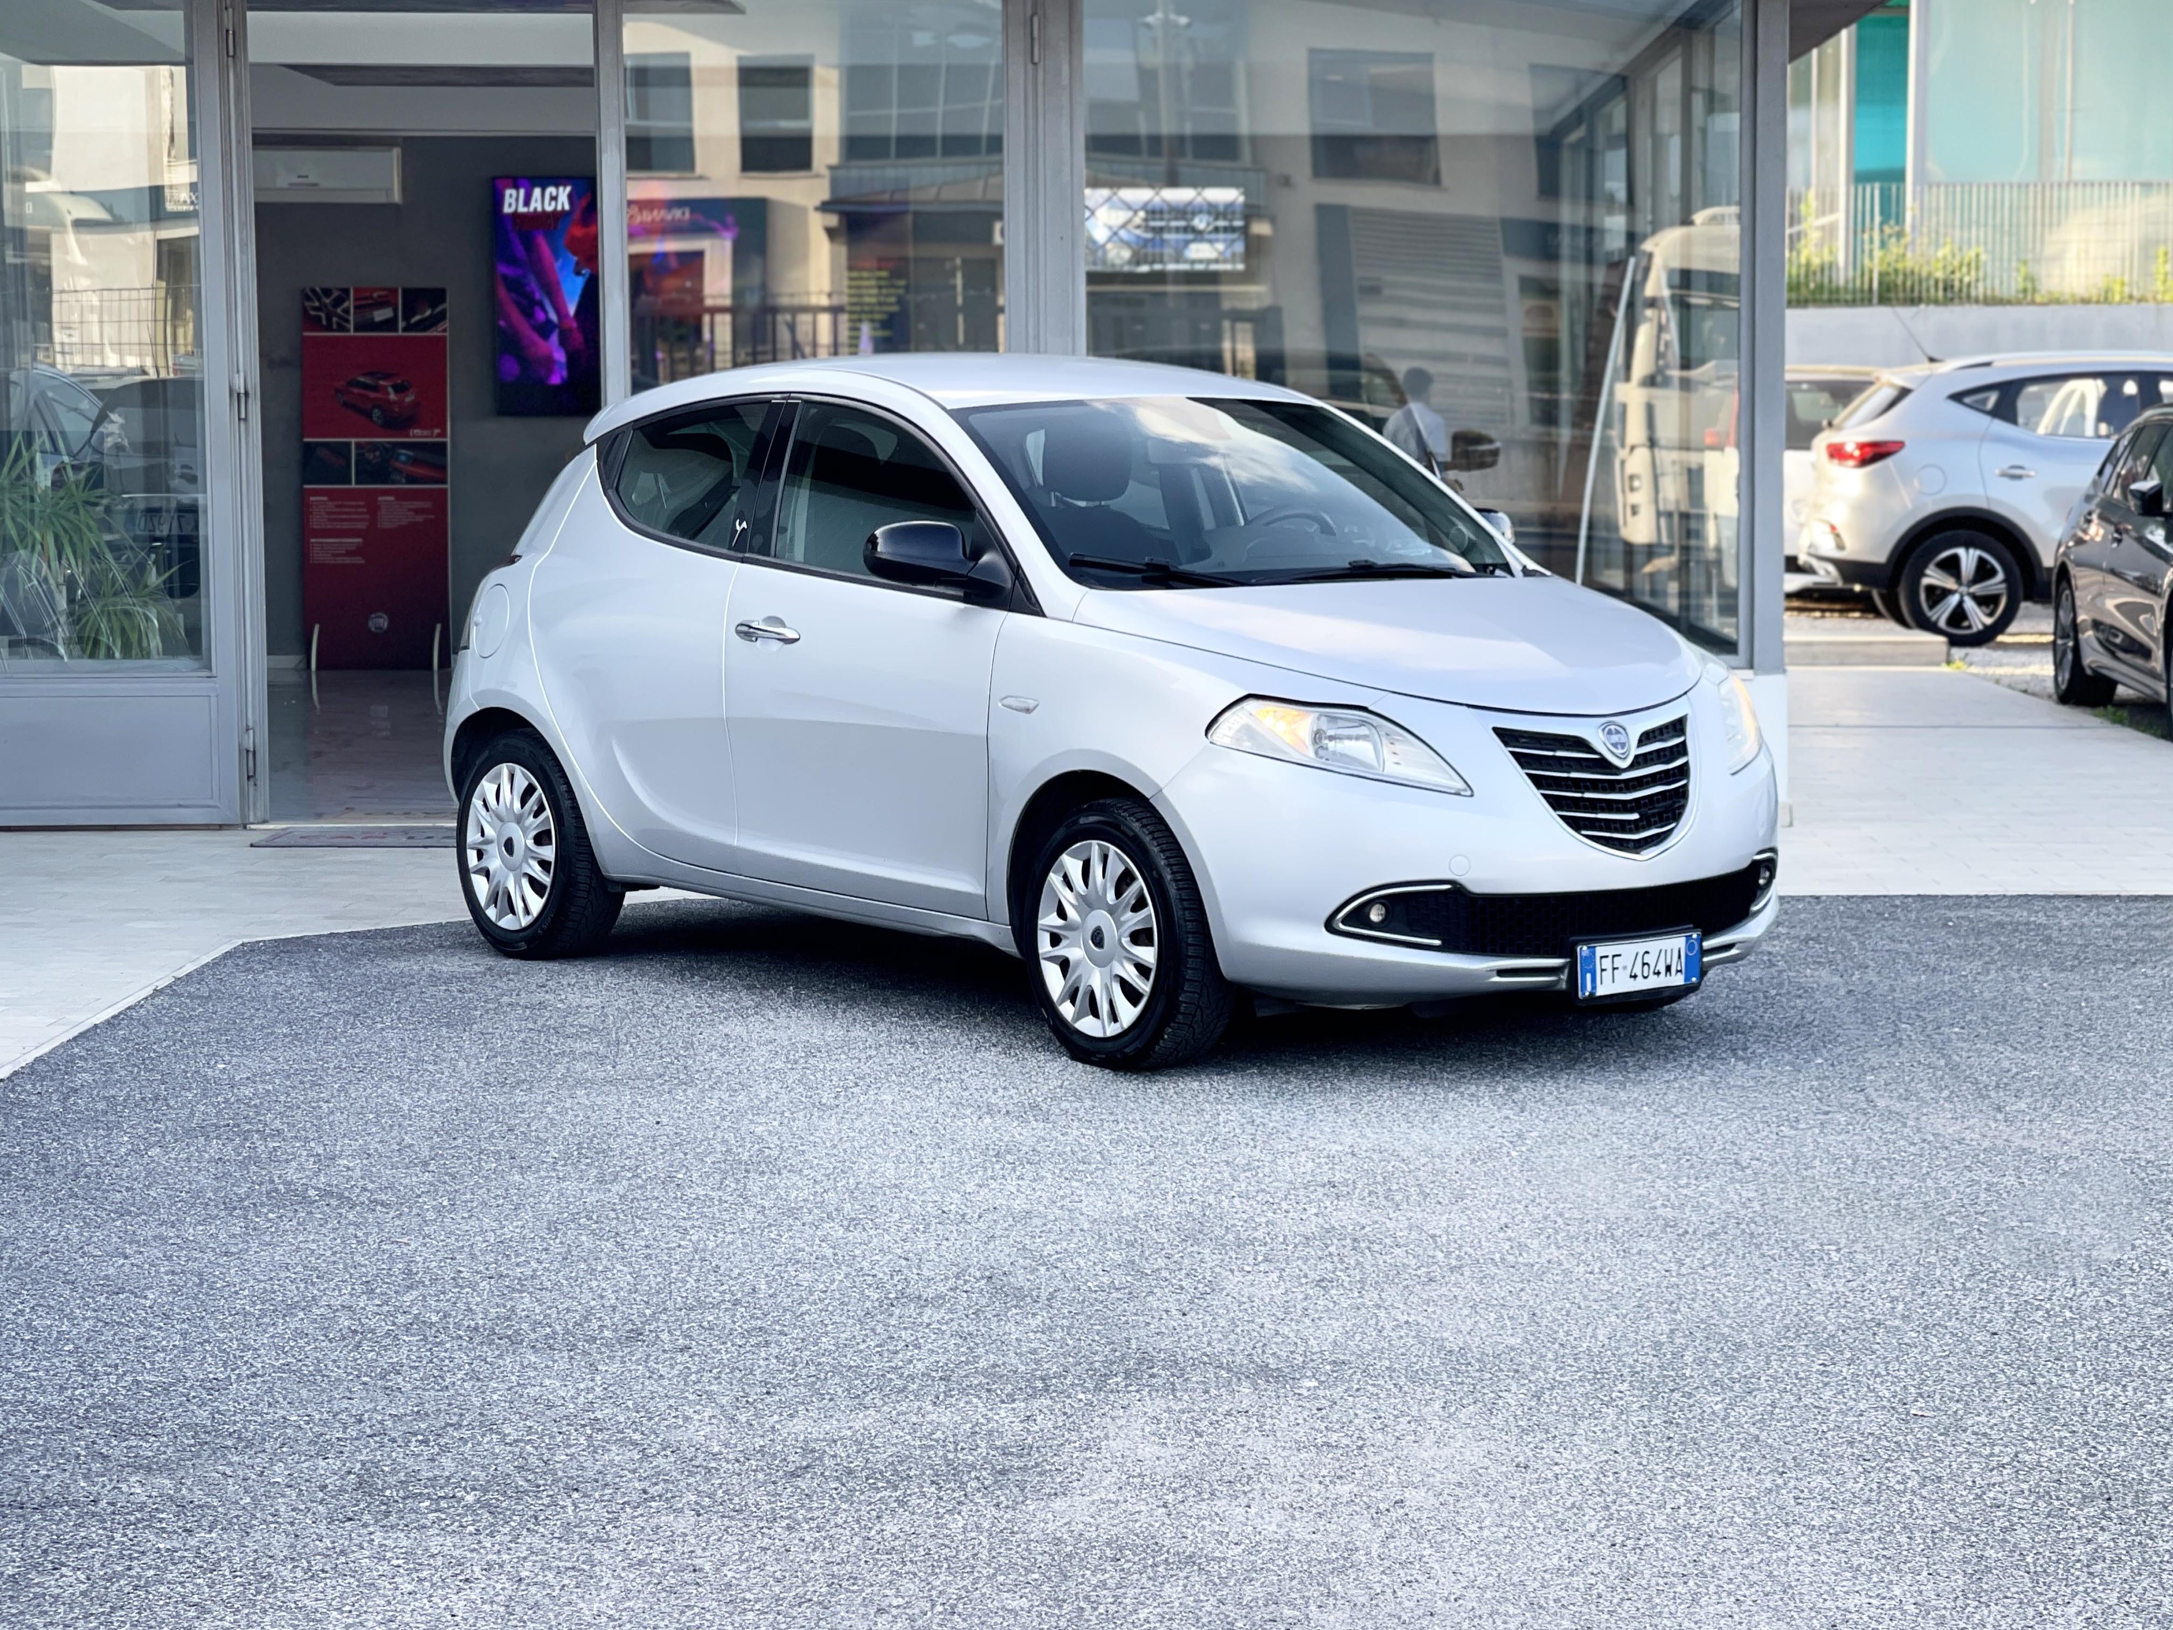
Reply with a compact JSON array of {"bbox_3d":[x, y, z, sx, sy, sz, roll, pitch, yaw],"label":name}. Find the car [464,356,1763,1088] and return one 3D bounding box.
[{"bbox_3d":[-0.087,-0.349,9.859,1.700,1.520,3.840,-4,7,-39],"label":"car"}]

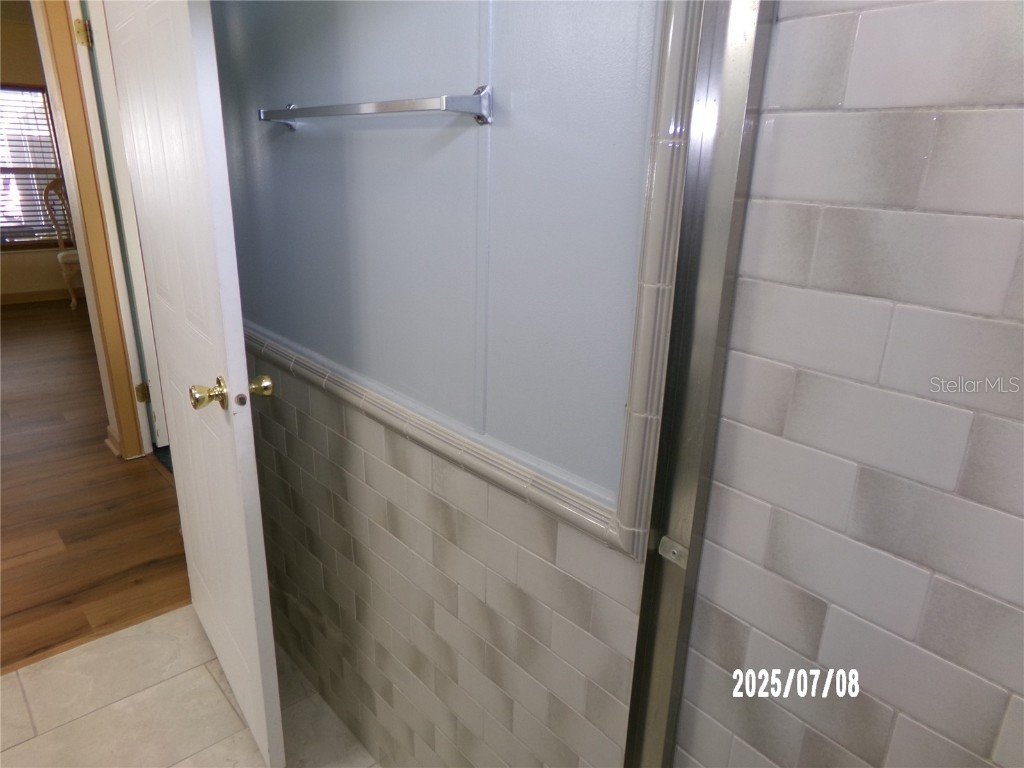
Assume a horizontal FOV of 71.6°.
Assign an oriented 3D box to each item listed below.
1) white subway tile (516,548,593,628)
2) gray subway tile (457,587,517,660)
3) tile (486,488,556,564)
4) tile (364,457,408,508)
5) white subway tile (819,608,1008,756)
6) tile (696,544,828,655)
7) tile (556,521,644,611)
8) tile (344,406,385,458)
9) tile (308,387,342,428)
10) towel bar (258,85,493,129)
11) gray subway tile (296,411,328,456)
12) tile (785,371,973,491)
[{"bbox_3d":[0.064,0.307,1.072,0.009,0.076,0.153,-15,24,-39],"label":"white subway tile"},{"bbox_3d":[-0.042,0.417,1.249,0.009,0.076,0.152,-15,25,-40],"label":"gray subway tile"},{"bbox_3d":[0.017,0.216,1.100,0.009,0.076,0.153,-15,24,-39],"label":"tile"},{"bbox_3d":[-0.246,0.190,1.405,0.009,0.076,0.153,-15,24,-39],"label":"tile"},{"bbox_3d":[0.374,0.277,0.670,0.009,0.076,0.153,-14,24,-37],"label":"white subway tile"},{"bbox_3d":[0.274,0.237,0.784,0.009,0.076,0.153,-14,24,-37],"label":"tile"},{"bbox_3d":[0.123,0.257,1.006,0.009,0.076,0.152,-15,25,-40],"label":"tile"},{"bbox_3d":[-0.294,0.099,1.432,0.009,0.076,0.153,-15,24,-39],"label":"tile"},{"bbox_3d":[-0.403,0.058,1.560,0.009,0.076,0.152,-15,25,-40],"label":"tile"},{"bbox_3d":[-0.269,-0.459,1.196,0.068,0.052,0.648,-15,24,-40],"label":"towel bar"},{"bbox_3d":[-0.454,0.112,1.626,0.009,0.076,0.153,-15,24,-39],"label":"gray subway tile"},{"bbox_3d":[0.332,0.038,0.653,0.009,0.076,0.152,-15,25,-40],"label":"tile"}]

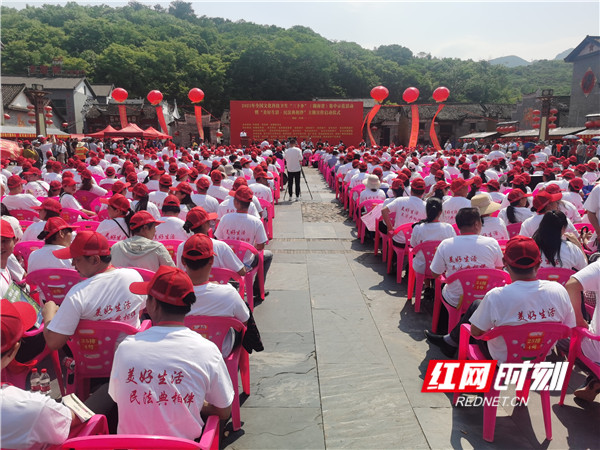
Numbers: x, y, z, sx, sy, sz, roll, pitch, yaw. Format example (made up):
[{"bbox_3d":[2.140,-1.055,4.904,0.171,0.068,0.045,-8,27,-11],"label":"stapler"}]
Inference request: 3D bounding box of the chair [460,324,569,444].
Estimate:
[{"bbox_3d":[1.297,0.872,2.873,0.540,0.755,0.520,0,10,0],"label":"chair"}]

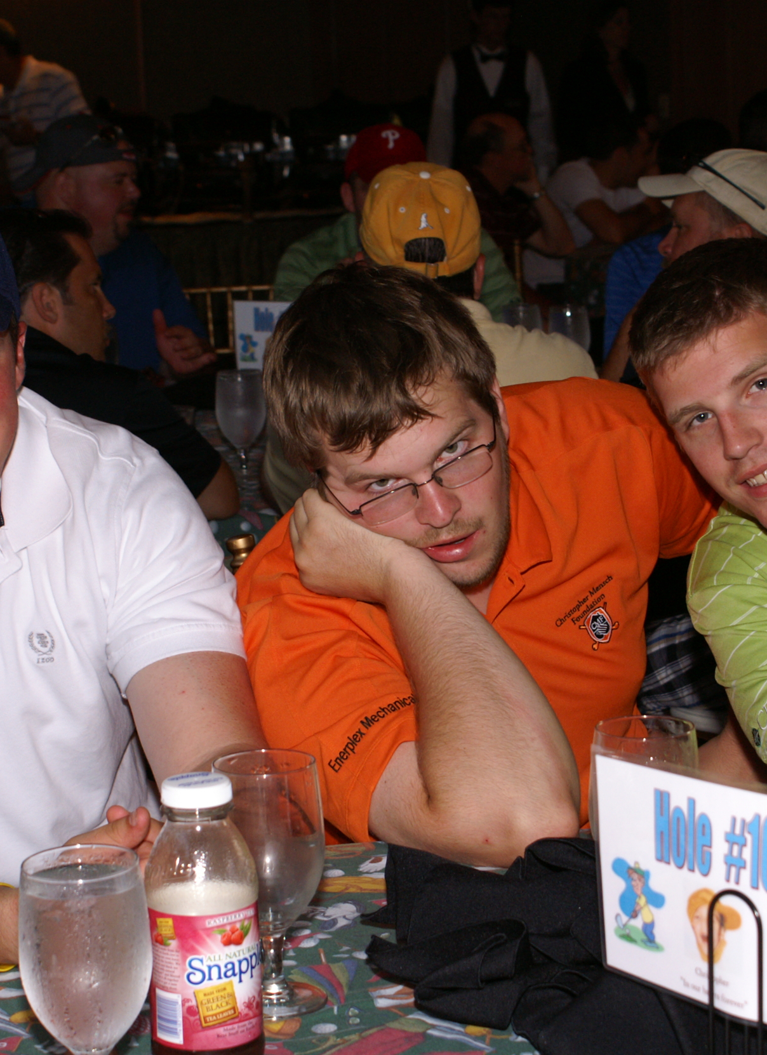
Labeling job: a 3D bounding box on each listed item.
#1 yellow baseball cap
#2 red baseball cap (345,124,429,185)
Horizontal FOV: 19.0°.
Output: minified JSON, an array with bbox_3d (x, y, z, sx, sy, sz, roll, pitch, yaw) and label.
[{"bbox_3d":[0.053,-0.450,3.310,0.172,0.155,0.265,-3,11,-3],"label":"yellow baseball cap"},{"bbox_3d":[0.006,-0.755,4.680,0.175,0.150,0.265,-3,11,-6],"label":"red baseball cap"}]

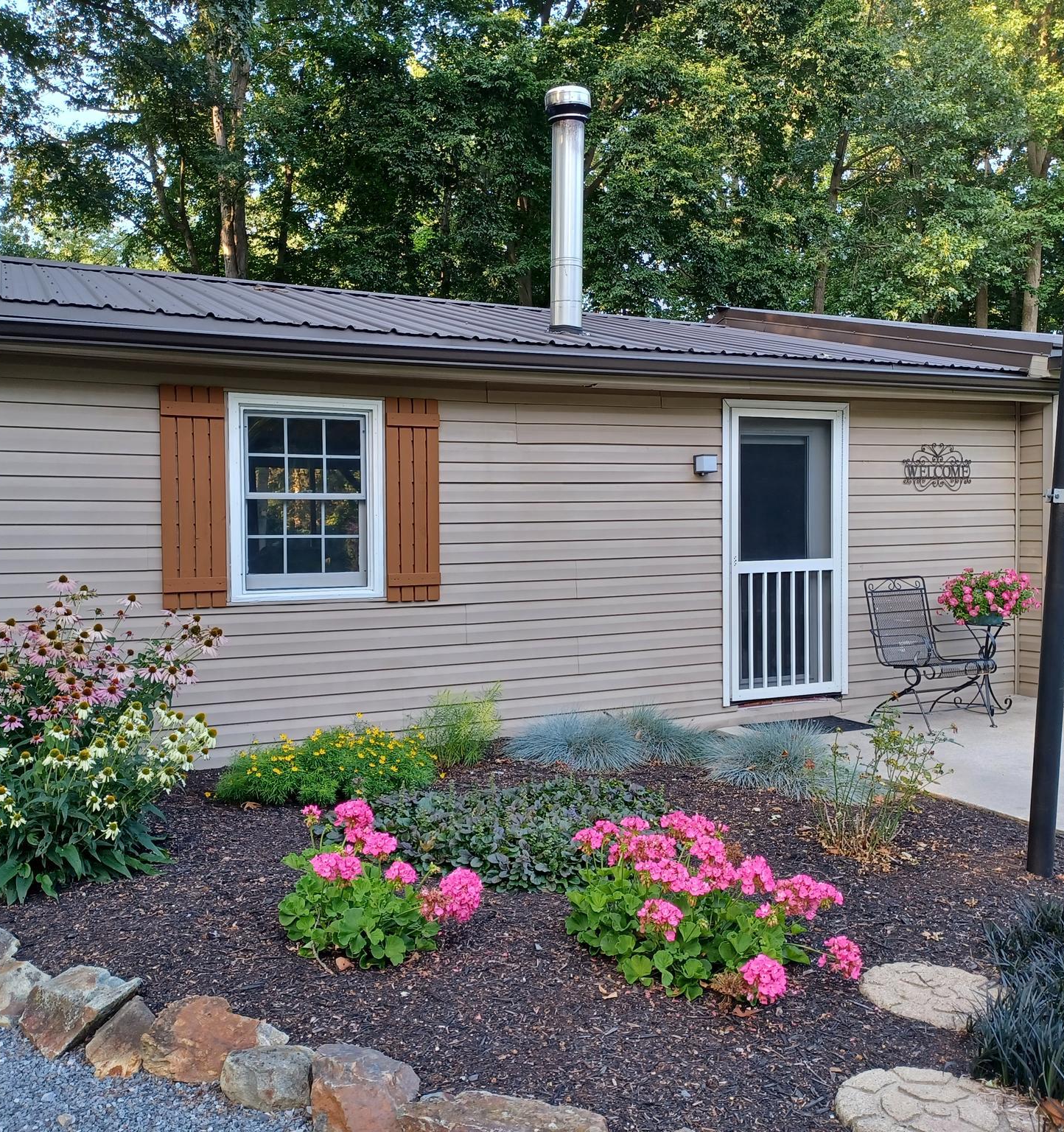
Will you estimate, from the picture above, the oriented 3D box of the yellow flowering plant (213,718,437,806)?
[{"bbox_3d":[-0.985,0.905,5.210,1.020,0.300,0.640,-1,2,-26],"label":"yellow flowering plant"}]

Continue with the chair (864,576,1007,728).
[{"bbox_3d":[2.477,0.527,6.780,0.600,0.910,0.650,-1,2,-26],"label":"chair"}]

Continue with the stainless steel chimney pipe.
[{"bbox_3d":[0.229,-2.255,6.940,0.290,1.530,0.290,0,2,0],"label":"stainless steel chimney pipe"}]

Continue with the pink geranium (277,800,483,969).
[{"bbox_3d":[-0.445,0.920,3.280,0.570,0.390,0.500,0,2,0],"label":"pink geranium"}]

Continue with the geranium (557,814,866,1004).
[{"bbox_3d":[0.495,0.924,3.110,0.780,0.380,0.620,0,2,0],"label":"geranium"}]

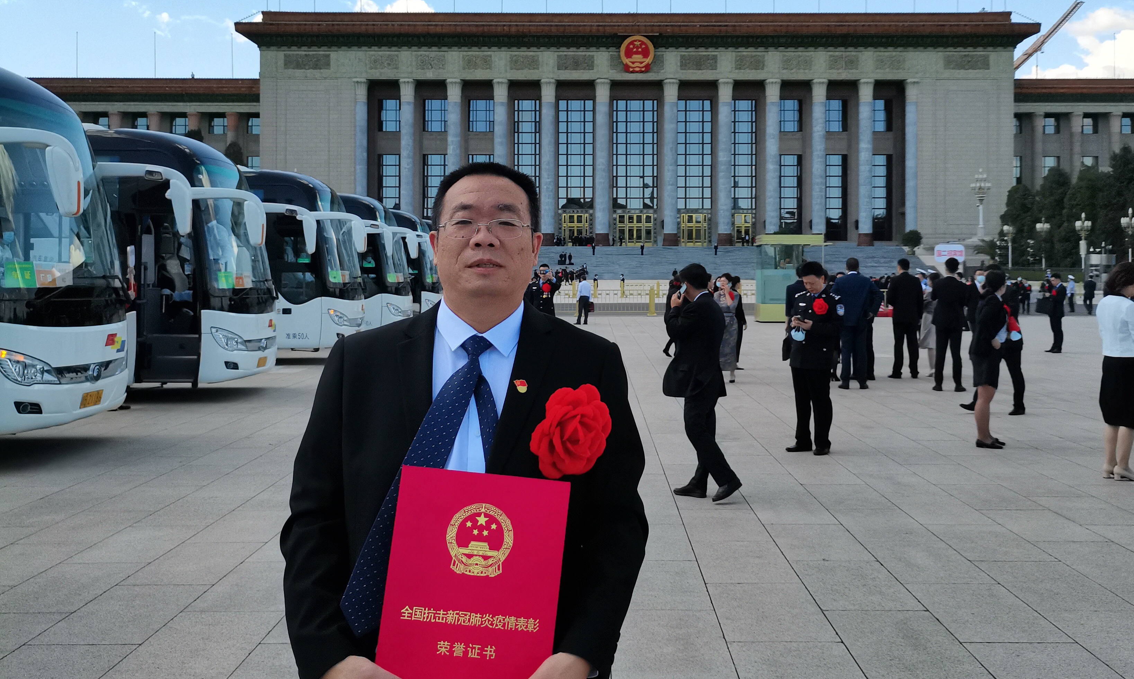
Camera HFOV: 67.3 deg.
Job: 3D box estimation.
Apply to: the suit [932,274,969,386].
[{"bbox_3d":[5.173,-0.096,11.500,0.530,1.520,0.360,1,4,22],"label":"suit"}]

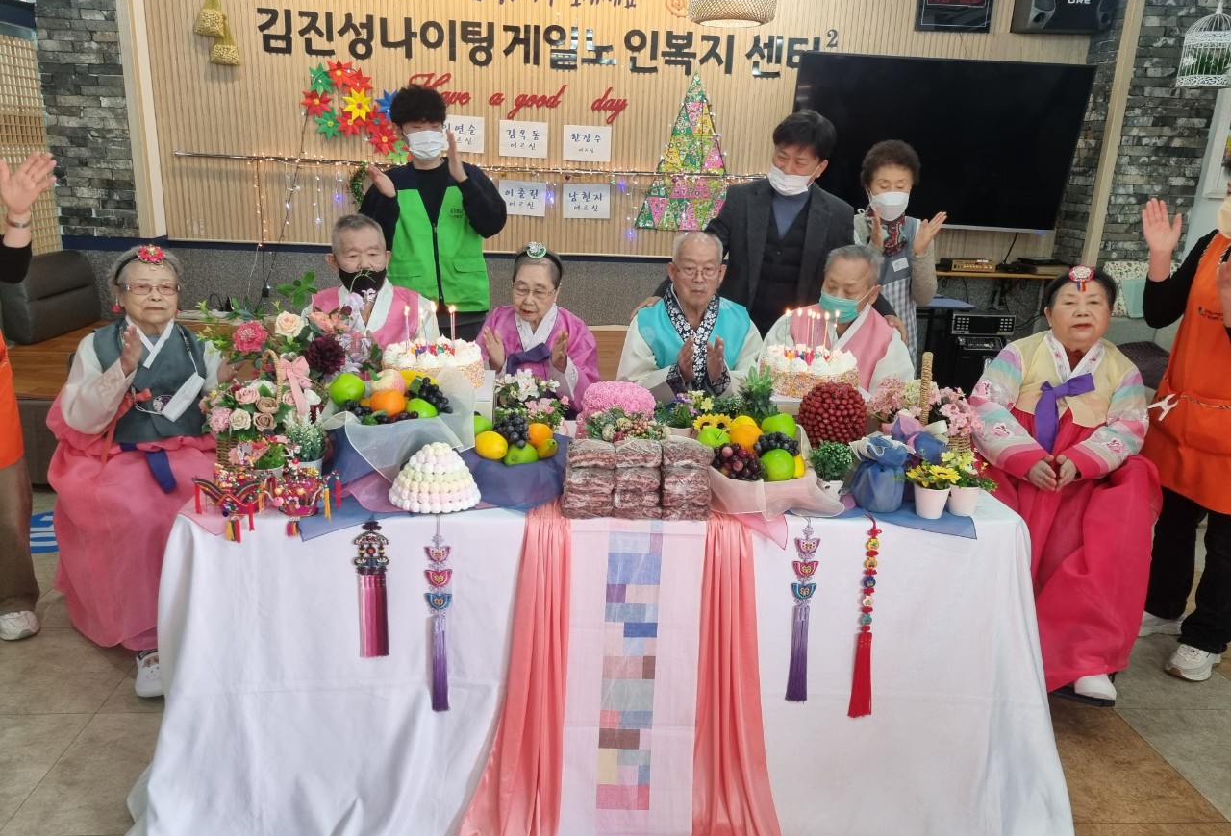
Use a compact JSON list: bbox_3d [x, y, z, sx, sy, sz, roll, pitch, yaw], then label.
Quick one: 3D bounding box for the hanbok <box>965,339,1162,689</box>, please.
[{"bbox_3d":[1.262,0.228,2.667,0.540,0.930,0.600,8,17,19],"label":"hanbok"}]

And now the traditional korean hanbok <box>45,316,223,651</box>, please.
[{"bbox_3d":[-1.357,0.178,2.709,0.530,0.910,0.550,-2,17,-12],"label":"traditional korean hanbok"}]

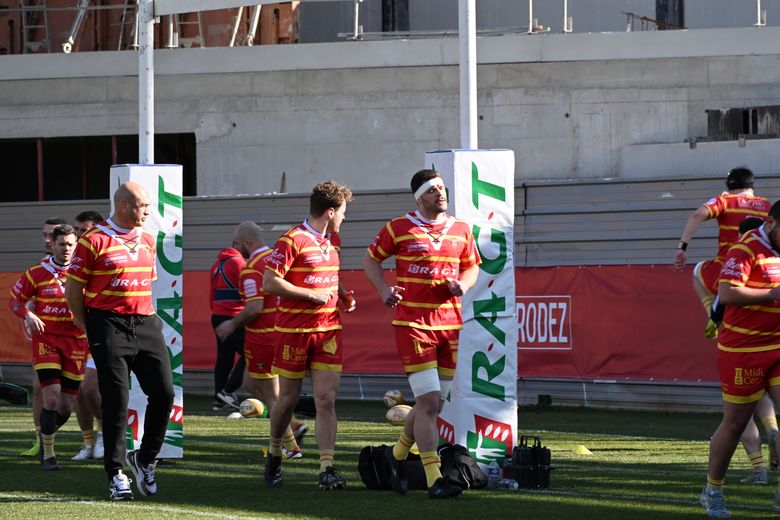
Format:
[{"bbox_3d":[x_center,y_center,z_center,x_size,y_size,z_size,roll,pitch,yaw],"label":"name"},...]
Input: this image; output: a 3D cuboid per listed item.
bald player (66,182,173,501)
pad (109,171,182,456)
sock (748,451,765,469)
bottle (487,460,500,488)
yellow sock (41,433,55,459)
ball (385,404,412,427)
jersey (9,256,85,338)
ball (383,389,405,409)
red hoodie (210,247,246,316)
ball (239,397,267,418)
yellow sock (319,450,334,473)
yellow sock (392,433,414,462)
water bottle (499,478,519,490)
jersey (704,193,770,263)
[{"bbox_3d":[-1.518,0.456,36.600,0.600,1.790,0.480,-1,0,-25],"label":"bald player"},{"bbox_3d":[-1.710,0.364,45.700,0.405,2.050,0.405,0,0,-23],"label":"pad"},{"bbox_3d":[2.160,1.179,38.300,0.110,0.130,0.100,-1,0,30],"label":"sock"},{"bbox_3d":[0.624,1.281,38.900,0.067,0.183,0.067,0,0,0],"label":"bottle"},{"bbox_3d":[-2.319,1.265,44.000,0.090,0.195,0.110,0,0,-27],"label":"yellow sock"},{"bbox_3d":[0.108,1.404,58.600,0.285,0.190,0.190,0,0,0],"label":"ball"},{"bbox_3d":[-2.216,0.247,42.300,0.550,0.560,0.340,-1,0,-15],"label":"jersey"},{"bbox_3d":[0.048,1.417,66.000,0.190,0.190,0.285,0,0,-24],"label":"ball"},{"bbox_3d":[-1.424,0.200,60.300,0.400,0.660,0.500,-1,0,-41],"label":"red hoodie"},{"bbox_3d":[-1.336,1.439,63.000,0.190,0.190,0.285,0,0,-36],"label":"ball"},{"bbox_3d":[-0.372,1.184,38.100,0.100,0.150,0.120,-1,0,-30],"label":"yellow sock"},{"bbox_3d":[0.075,1.082,37.400,0.090,0.165,0.110,0,36,-37],"label":"yellow sock"},{"bbox_3d":[0.684,1.295,37.500,0.065,0.065,0.200,0,0,-25],"label":"water bottle"},{"bbox_3d":[2.502,-0.230,46.000,0.530,0.540,0.340,-1,0,-14],"label":"jersey"}]

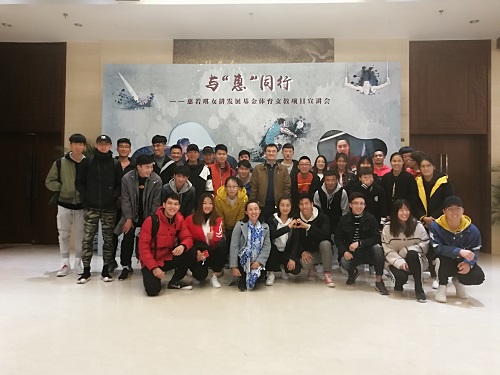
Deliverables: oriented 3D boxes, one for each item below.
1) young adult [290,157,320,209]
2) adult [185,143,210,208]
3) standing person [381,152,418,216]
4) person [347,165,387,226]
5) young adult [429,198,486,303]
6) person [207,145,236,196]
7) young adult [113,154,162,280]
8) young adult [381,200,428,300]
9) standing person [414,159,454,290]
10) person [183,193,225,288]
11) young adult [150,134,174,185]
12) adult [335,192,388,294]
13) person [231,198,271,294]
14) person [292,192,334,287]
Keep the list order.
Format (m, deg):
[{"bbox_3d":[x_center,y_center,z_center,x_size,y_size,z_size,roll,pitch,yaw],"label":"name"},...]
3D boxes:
[{"bbox_3d":[0.778,0.334,5.420,0.480,1.570,0.420,0,0,6],"label":"young adult"},{"bbox_3d":[-0.754,0.268,5.500,0.500,1.750,0.320,1,-1,-5],"label":"adult"},{"bbox_3d":[1.942,0.336,5.100,0.470,1.630,0.300,0,-2,12],"label":"standing person"},{"bbox_3d":[1.558,0.424,5.170,0.520,1.400,0.500,0,0,13],"label":"person"},{"bbox_3d":[2.236,0.642,4.261,0.620,1.070,0.720,0,-1,20],"label":"young adult"},{"bbox_3d":[-0.396,0.252,5.520,0.500,1.715,0.350,1,0,-2],"label":"person"},{"bbox_3d":[-1.367,0.349,4.780,0.580,1.490,0.600,1,0,-13],"label":"young adult"},{"bbox_3d":[1.649,0.612,4.150,0.500,1.010,0.700,0,0,13],"label":"young adult"},{"bbox_3d":[2.224,0.405,4.696,0.500,1.560,0.450,0,-1,29],"label":"standing person"},{"bbox_3d":[-0.551,0.609,4.691,0.520,1.080,0.720,1,-1,-7],"label":"person"},{"bbox_3d":[-1.144,0.241,5.169,0.520,1.820,0.360,1,-1,-7],"label":"young adult"},{"bbox_3d":[1.270,0.624,4.511,0.600,1.090,0.750,1,-1,7],"label":"adult"},{"bbox_3d":[0.012,0.649,4.580,0.470,1.010,0.650,1,-1,0],"label":"person"},{"bbox_3d":[0.768,0.633,4.761,0.540,1.070,0.750,0,-1,14],"label":"person"}]

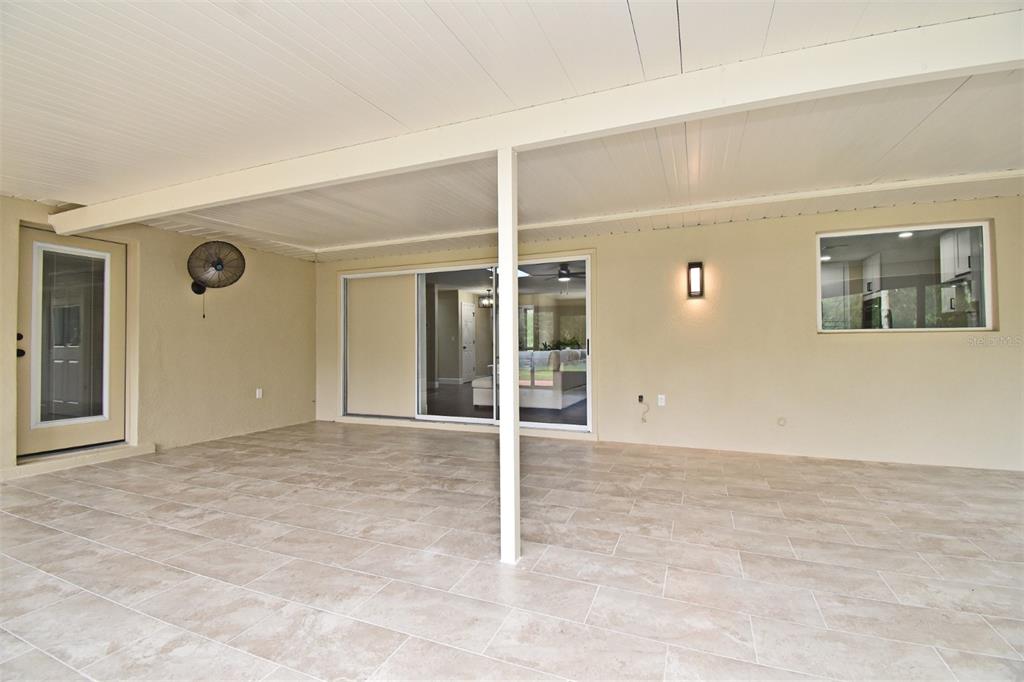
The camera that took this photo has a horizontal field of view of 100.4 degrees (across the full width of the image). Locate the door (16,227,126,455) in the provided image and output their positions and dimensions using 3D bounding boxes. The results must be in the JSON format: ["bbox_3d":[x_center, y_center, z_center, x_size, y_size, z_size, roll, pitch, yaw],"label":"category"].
[{"bbox_3d":[-4.245,0.004,4.130,0.060,2.030,0.810,-1,-1,26],"label":"door"}]

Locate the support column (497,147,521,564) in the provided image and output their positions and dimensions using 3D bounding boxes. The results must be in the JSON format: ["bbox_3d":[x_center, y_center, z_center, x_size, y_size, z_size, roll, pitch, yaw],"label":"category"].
[{"bbox_3d":[-0.013,0.073,2.218,0.078,2.107,0.078,-1,-1,21],"label":"support column"}]

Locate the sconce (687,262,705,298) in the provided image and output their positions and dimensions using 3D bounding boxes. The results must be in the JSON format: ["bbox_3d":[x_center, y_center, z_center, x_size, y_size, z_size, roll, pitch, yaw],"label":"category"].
[{"bbox_3d":[1.958,-0.643,4.534,0.150,0.375,0.110,-1,-1,21],"label":"sconce"}]

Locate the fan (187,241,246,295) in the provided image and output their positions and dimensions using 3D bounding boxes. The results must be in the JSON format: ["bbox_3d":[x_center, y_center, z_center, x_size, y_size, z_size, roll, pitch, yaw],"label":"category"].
[{"bbox_3d":[-3.479,-0.845,4.975,0.390,0.570,0.560,-1,-1,31],"label":"fan"}]

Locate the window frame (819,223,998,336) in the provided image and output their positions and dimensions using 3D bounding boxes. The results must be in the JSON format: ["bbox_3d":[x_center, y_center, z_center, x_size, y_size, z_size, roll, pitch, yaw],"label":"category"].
[{"bbox_3d":[3.636,-0.572,4.013,1.310,0.970,0.100,-1,-1,21],"label":"window frame"}]

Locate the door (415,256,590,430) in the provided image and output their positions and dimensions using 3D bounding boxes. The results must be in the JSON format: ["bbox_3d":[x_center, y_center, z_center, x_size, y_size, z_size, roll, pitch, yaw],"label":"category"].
[{"bbox_3d":[-0.188,0.051,5.437,2.390,2.050,0.100,-1,-1,21],"label":"door"}]

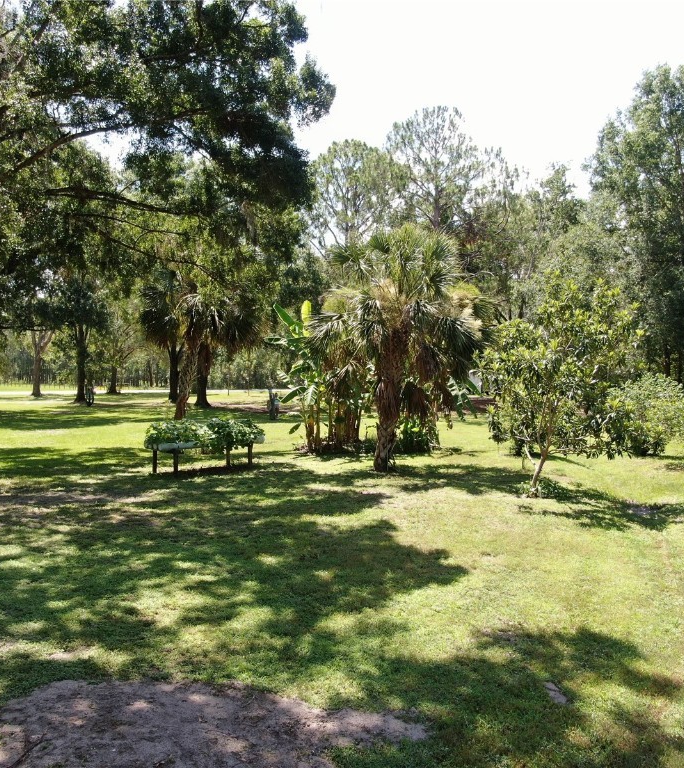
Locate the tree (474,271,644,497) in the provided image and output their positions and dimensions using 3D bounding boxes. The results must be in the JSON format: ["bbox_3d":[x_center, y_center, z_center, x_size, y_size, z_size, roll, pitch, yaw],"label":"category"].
[{"bbox_3d":[4.227,0.007,13.800,3.090,4.270,3.000,0,0,0],"label":"tree"}]

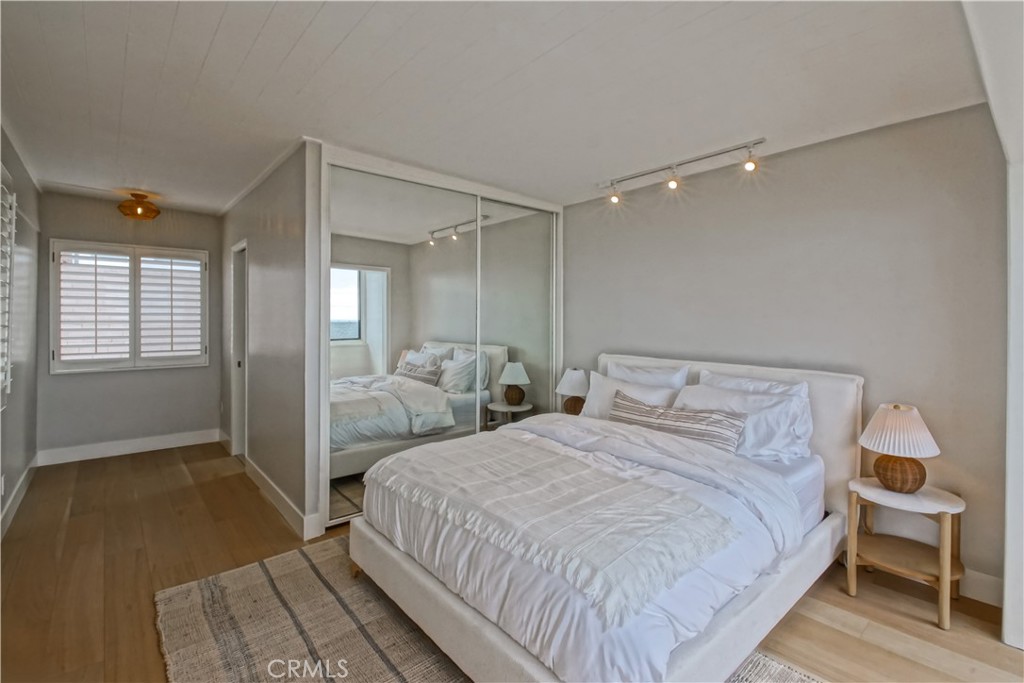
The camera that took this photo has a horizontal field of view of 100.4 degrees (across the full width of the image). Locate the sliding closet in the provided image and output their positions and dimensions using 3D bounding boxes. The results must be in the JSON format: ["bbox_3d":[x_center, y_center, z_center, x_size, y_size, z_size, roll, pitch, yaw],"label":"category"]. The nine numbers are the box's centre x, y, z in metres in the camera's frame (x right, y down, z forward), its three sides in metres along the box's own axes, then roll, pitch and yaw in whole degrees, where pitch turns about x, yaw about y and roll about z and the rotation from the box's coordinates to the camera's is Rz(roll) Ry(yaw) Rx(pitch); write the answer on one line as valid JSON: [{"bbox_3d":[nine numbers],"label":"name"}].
[{"bbox_3d":[-0.366,-0.011,3.376,2.120,2.270,0.070,-1,2,-41],"label":"sliding closet"}]

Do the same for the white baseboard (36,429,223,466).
[{"bbox_3d":[-3.722,1.032,4.240,1.360,0.142,0.020,-1,2,-35],"label":"white baseboard"}]

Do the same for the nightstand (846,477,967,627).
[{"bbox_3d":[1.925,0.984,2.092,0.450,0.545,0.450,-1,2,-43],"label":"nightstand"}]

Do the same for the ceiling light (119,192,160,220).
[{"bbox_3d":[-3.396,-1.236,3.891,0.290,0.210,0.290,-1,2,-35],"label":"ceiling light"}]

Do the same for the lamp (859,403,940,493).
[{"bbox_3d":[1.862,0.510,2.055,0.290,0.407,0.290,-1,2,-43],"label":"lamp"}]

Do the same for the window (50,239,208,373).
[{"bbox_3d":[-3.726,-0.341,4.226,1.180,1.230,0.080,-1,2,-35],"label":"window"}]

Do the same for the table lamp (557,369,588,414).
[{"bbox_3d":[0.516,0.434,3.521,0.290,0.405,0.290,0,2,0],"label":"table lamp"}]

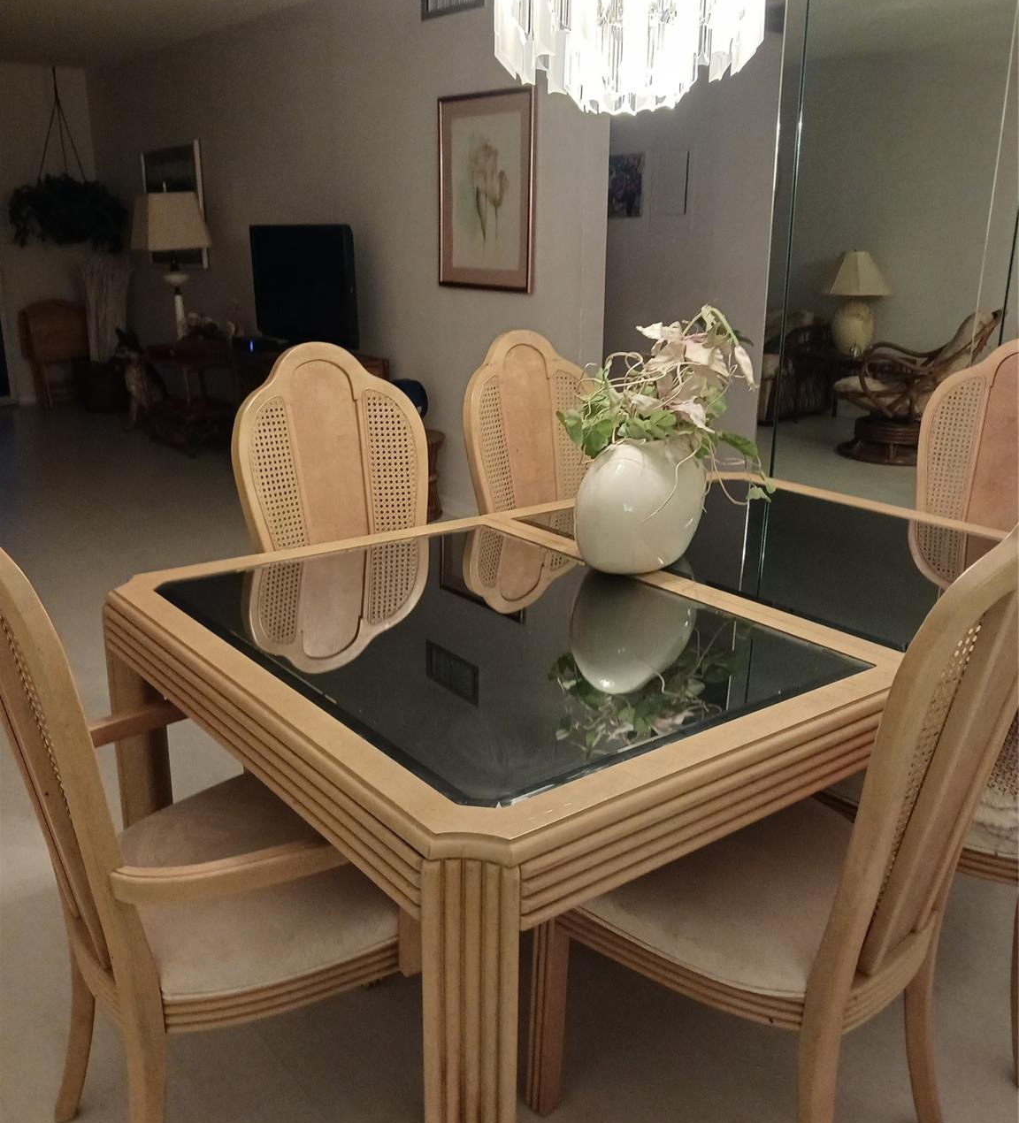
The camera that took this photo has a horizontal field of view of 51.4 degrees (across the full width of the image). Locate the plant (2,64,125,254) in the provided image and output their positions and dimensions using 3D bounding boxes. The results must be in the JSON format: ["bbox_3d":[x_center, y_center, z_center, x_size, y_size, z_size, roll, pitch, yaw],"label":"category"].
[{"bbox_3d":[-3.113,-2.796,7.409,0.830,1.220,0.720,-6,18,-21],"label":"plant"}]

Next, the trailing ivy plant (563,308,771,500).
[{"bbox_3d":[0.265,-0.271,1.793,0.365,0.320,0.310,3,17,7],"label":"trailing ivy plant"}]

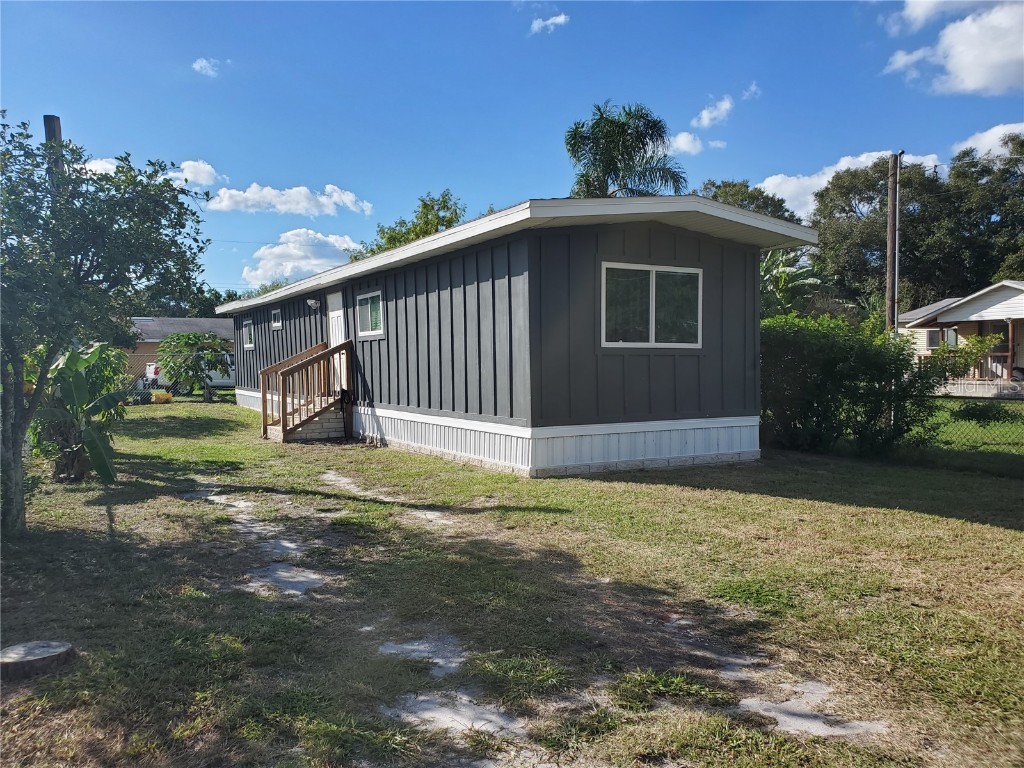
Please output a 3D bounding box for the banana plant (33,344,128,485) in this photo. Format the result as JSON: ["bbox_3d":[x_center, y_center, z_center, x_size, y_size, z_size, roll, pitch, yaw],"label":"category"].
[{"bbox_3d":[-5.152,0.328,9.117,1.080,1.641,1.050,-2,2,-29],"label":"banana plant"}]

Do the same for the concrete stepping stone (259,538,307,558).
[{"bbox_3d":[-1.698,1.205,5.688,0.380,0.050,0.480,-2,2,-24],"label":"concrete stepping stone"}]

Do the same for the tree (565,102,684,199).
[{"bbox_3d":[4.300,-5.165,29.197,4.600,11.057,4.600,-1,2,0],"label":"tree"}]

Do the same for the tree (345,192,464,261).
[{"bbox_3d":[-3.605,-3.568,30.142,6.200,7.965,6.200,-1,2,0],"label":"tree"}]

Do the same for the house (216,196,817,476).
[{"bbox_3d":[-2.555,-0.821,17.403,4.610,3.346,18.804,-2,2,-30],"label":"house"}]

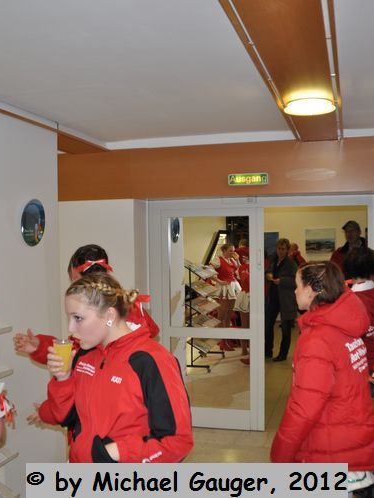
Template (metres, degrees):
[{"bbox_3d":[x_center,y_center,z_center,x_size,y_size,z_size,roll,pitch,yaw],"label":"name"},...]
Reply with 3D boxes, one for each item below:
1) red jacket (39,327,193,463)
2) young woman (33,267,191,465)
[{"bbox_3d":[-0.218,0.557,1.740,0.490,0.620,0.380,1,2,43],"label":"red jacket"},{"bbox_3d":[-0.223,0.902,1.750,0.490,1.650,0.390,1,2,43],"label":"young woman"}]

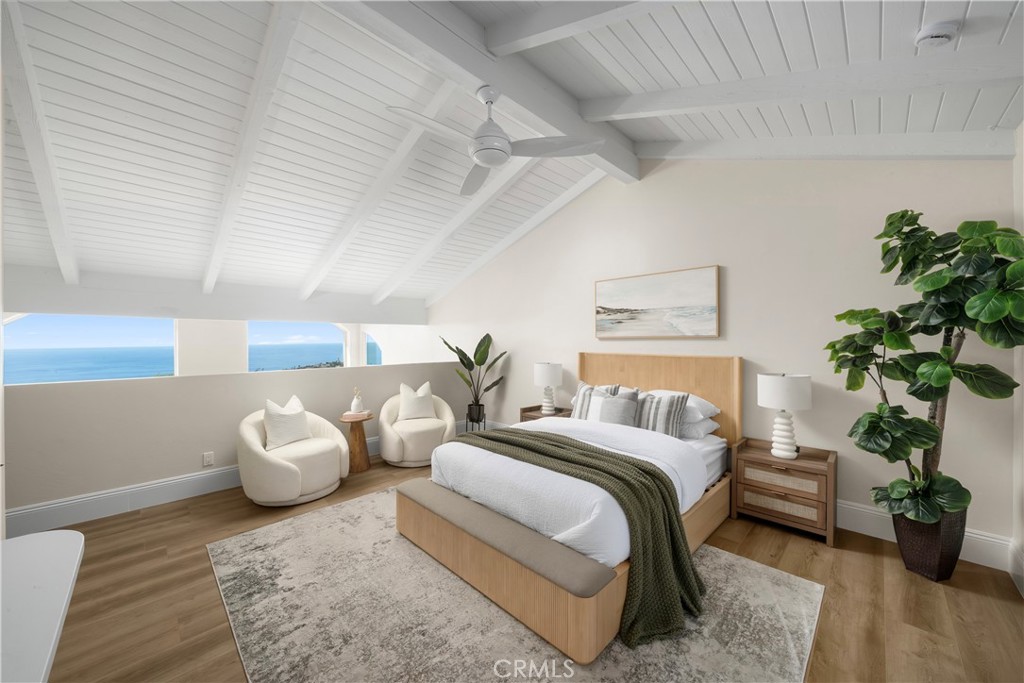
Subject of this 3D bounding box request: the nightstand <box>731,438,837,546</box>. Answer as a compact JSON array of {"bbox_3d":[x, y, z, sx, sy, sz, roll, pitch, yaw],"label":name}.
[{"bbox_3d":[2.149,1.147,2.929,0.620,0.590,0.370,0,1,43],"label":"nightstand"}]

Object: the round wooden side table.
[{"bbox_3d":[-1.702,1.117,4.074,0.345,0.567,0.345,0,0,-22],"label":"round wooden side table"}]

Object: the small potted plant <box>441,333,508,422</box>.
[{"bbox_3d":[-0.533,0.499,5.124,0.880,1.261,0.620,0,0,-12],"label":"small potted plant"}]

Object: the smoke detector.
[{"bbox_3d":[1.873,-1.357,1.624,0.140,0.050,0.140,0,19,-45],"label":"smoke detector"}]

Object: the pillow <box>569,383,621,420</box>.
[{"bbox_3d":[0.828,0.633,3.664,0.480,0.460,0.160,0,-25,43],"label":"pillow"}]

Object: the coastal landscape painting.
[{"bbox_3d":[1.424,-0.365,3.792,1.274,0.647,0.042,0,0,45],"label":"coastal landscape painting"}]

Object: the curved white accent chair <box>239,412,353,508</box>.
[{"bbox_3d":[-2.050,1.045,3.544,0.870,0.770,0.900,0,0,20],"label":"curved white accent chair"}]

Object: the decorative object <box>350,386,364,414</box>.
[{"bbox_3d":[-1.735,0.653,4.146,0.120,0.285,0.120,0,0,20],"label":"decorative object"}]

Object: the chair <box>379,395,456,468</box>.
[{"bbox_3d":[-1.150,1.046,4.466,0.880,0.707,0.840,0,0,-24],"label":"chair"}]

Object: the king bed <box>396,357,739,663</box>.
[{"bbox_3d":[0.573,0.766,2.982,1.757,1.268,2.356,0,0,45],"label":"king bed"}]

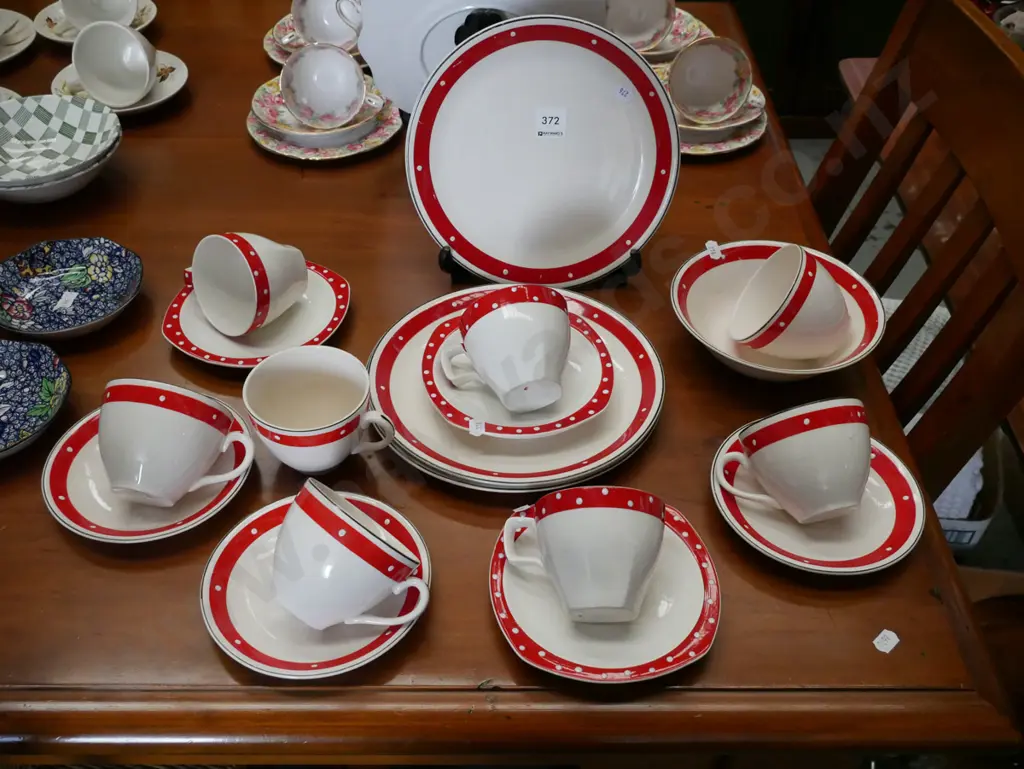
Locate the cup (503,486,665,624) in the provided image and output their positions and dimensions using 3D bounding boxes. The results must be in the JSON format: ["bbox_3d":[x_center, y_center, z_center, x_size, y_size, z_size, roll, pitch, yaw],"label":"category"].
[{"bbox_3d":[0.049,0.117,0.670,0.111,0.090,0.072,1,64,0],"label":"cup"}]

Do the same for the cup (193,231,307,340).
[{"bbox_3d":[-0.219,-0.089,0.841,0.108,0.083,0.068,8,21,38],"label":"cup"}]

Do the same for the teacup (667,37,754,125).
[{"bbox_3d":[0.199,-0.326,1.083,0.105,0.087,0.063,-26,22,9],"label":"teacup"}]

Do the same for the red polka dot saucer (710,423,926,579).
[{"bbox_3d":[0.214,0.081,0.711,0.146,0.020,0.146,1,43,-1],"label":"red polka dot saucer"}]

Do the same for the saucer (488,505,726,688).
[{"bbox_3d":[0.063,0.142,0.696,0.156,0.022,0.156,-1,43,-2],"label":"saucer"}]

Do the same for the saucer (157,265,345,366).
[{"bbox_3d":[-0.226,-0.061,0.906,0.156,0.022,0.156,15,45,14],"label":"saucer"}]

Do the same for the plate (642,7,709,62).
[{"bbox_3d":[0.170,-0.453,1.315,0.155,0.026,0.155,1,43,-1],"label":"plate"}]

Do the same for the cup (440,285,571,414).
[{"bbox_3d":[0.000,-0.019,0.771,0.104,0.086,0.071,-14,62,2],"label":"cup"}]

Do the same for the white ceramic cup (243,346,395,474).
[{"bbox_3d":[-0.137,0.030,0.745,0.110,0.071,0.089,13,44,13],"label":"white ceramic cup"}]

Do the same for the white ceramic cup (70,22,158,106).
[{"bbox_3d":[-0.432,-0.354,1.108,0.108,0.089,0.058,-8,24,19],"label":"white ceramic cup"}]

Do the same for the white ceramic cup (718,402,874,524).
[{"bbox_3d":[0.199,0.060,0.697,0.108,0.087,0.068,-13,70,4],"label":"white ceramic cup"}]

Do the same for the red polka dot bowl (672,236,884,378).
[{"bbox_3d":[0.222,-0.052,0.856,0.176,0.048,0.176,0,43,0],"label":"red polka dot bowl"}]

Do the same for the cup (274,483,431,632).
[{"bbox_3d":[-0.109,0.122,0.645,0.107,0.089,0.071,36,74,1],"label":"cup"}]

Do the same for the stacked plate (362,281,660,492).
[{"bbox_3d":[0.003,0.003,0.806,0.230,0.031,0.230,0,43,0],"label":"stacked plate"}]

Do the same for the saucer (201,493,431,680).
[{"bbox_3d":[-0.129,0.134,0.671,0.150,0.021,0.150,0,43,0],"label":"saucer"}]

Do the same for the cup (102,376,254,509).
[{"bbox_3d":[-0.247,0.050,0.737,0.118,0.093,0.073,8,68,7],"label":"cup"}]

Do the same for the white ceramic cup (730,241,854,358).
[{"bbox_3d":[0.227,-0.058,0.806,0.068,0.088,0.109,31,13,-11],"label":"white ceramic cup"}]

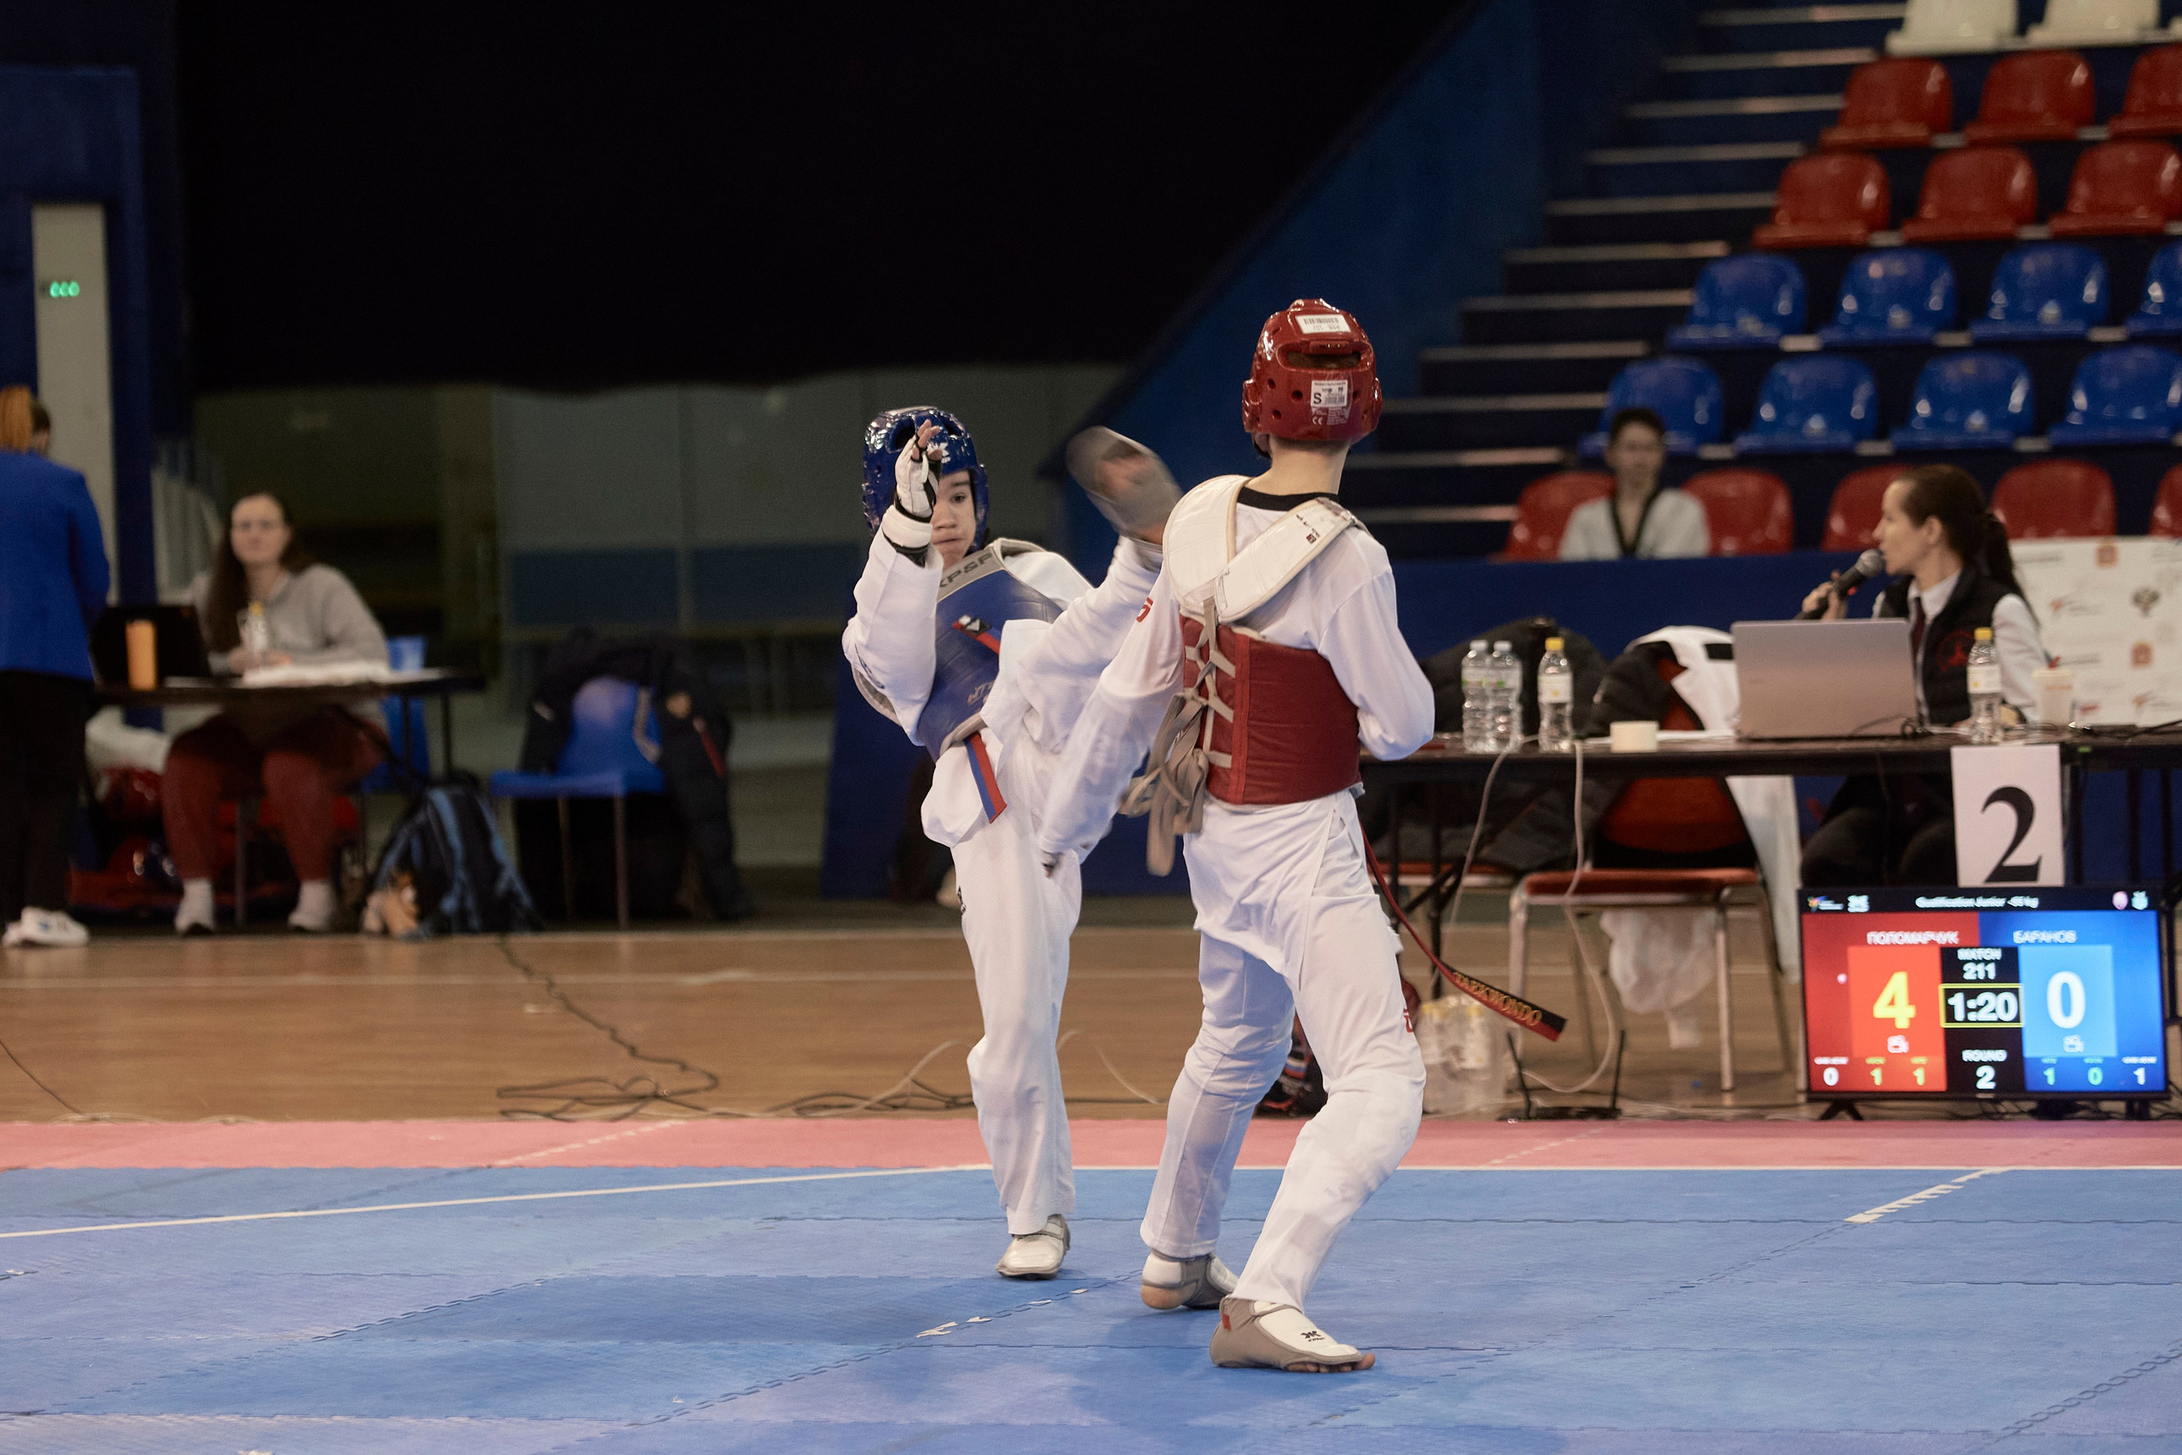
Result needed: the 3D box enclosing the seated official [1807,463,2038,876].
[{"bbox_3d":[1.740,0.119,16.400,0.520,1.310,0.750,-1,2,27],"label":"seated official"}]

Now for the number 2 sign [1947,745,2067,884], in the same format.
[{"bbox_3d":[1.771,0.186,15.200,0.212,0.295,0.008,-1,2,16],"label":"number 2 sign"}]

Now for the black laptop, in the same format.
[{"bbox_3d":[-2.885,-0.255,24.200,0.370,0.240,0.280,-1,2,23],"label":"black laptop"}]

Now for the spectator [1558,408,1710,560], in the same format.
[{"bbox_3d":[1.616,-0.309,23.600,0.480,1.250,0.720,-2,2,14],"label":"spectator"}]

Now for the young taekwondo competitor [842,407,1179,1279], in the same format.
[{"bbox_3d":[-0.127,0.182,12.880,0.520,1.420,0.780,-2,2,-13],"label":"young taekwondo competitor"}]

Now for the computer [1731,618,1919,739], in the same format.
[{"bbox_3d":[1.515,-0.100,16.150,0.370,0.245,0.270,-1,2,20],"label":"computer"}]

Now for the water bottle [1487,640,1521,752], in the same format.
[{"bbox_3d":[0.821,-0.063,15.650,0.064,0.222,0.064,-2,2,0],"label":"water bottle"}]

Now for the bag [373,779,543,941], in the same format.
[{"bbox_3d":[-1.930,0.388,23.900,0.370,0.485,0.340,-3,2,-40],"label":"bag"}]

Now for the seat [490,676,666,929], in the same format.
[{"bbox_3d":[-1.516,0.190,23.400,0.440,0.790,0.460,-1,2,20],"label":"seat"}]

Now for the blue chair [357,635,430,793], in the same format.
[{"bbox_3d":[-2.340,0.165,24.300,0.480,0.850,0.520,-1,2,21],"label":"blue chair"}]

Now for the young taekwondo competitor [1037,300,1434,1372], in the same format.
[{"bbox_3d":[0.200,0.139,11.920,0.680,1.590,0.650,-1,2,30],"label":"young taekwondo competitor"}]

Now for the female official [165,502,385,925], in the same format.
[{"bbox_3d":[-2.474,-0.044,23.900,0.590,1.300,0.770,-1,2,15],"label":"female official"}]

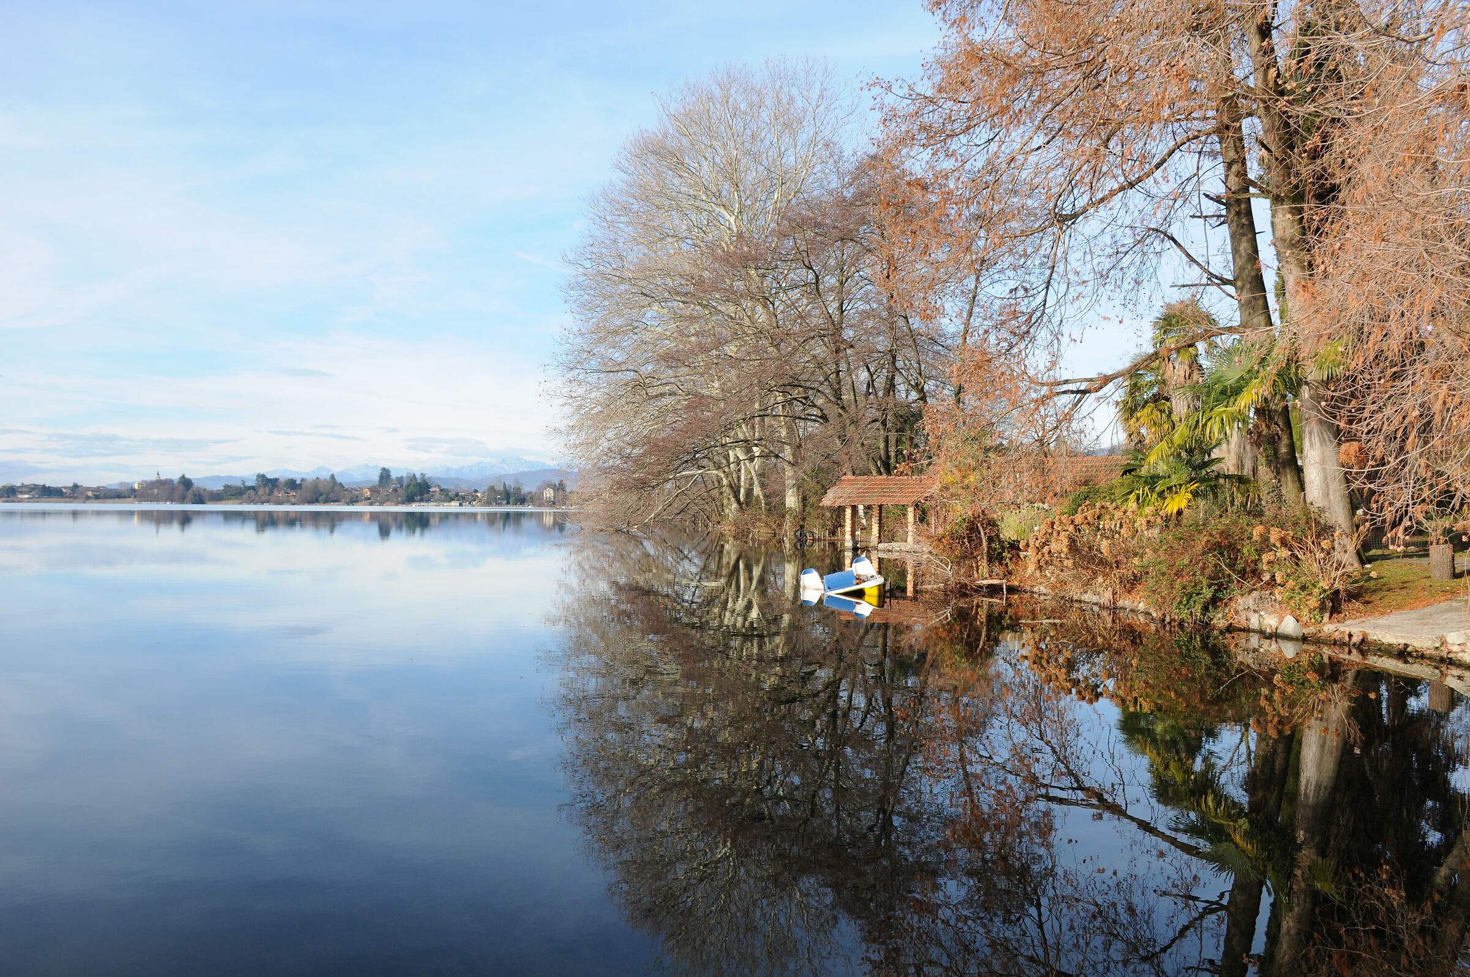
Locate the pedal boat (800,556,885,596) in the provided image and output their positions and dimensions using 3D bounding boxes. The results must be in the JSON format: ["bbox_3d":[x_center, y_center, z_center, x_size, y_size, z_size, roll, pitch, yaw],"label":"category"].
[{"bbox_3d":[2.126,1.989,22.516,1.600,0.850,2.500,-13,-1,1],"label":"pedal boat"}]

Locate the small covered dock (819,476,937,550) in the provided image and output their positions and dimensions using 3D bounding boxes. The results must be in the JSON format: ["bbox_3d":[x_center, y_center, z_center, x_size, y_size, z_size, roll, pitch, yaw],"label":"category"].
[{"bbox_3d":[6.256,0.994,45.254,4.269,2.985,3.696,0,-1,36],"label":"small covered dock"}]

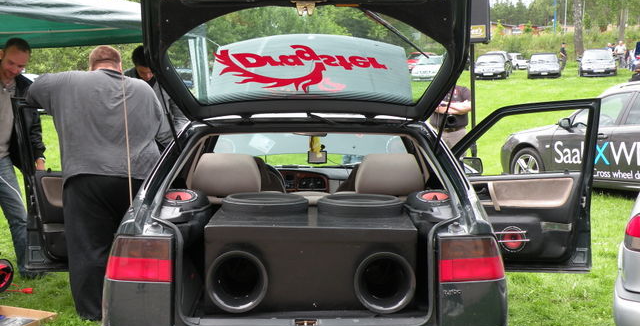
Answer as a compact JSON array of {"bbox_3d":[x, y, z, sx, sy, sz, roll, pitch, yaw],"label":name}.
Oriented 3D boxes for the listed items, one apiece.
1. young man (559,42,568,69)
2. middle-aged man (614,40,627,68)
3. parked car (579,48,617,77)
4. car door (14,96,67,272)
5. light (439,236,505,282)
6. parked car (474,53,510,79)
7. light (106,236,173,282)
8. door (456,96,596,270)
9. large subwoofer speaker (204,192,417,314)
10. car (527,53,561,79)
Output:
[{"bbox_3d":[15.417,-6.718,65.500,0.380,1.770,0.500,-5,8,-40],"label":"young man"},{"bbox_3d":[19.174,-6.903,66.000,0.450,1.770,0.580,-4,8,-35],"label":"middle-aged man"},{"bbox_3d":[13.908,-4.978,51.800,1.760,1.420,4.500,1,6,13],"label":"parked car"},{"bbox_3d":[-1.461,0.135,6.908,1.130,1.140,0.240,-1,6,-9],"label":"car door"},{"bbox_3d":[0.597,0.375,4.070,0.280,0.175,0.190,-1,6,-8],"label":"light"},{"bbox_3d":[9.303,-5.203,56.000,1.720,1.400,4.550,1,6,6],"label":"parked car"},{"bbox_3d":[-0.708,0.375,4.070,0.280,0.175,0.190,1,6,8],"label":"light"},{"bbox_3d":[1.283,0.135,6.908,1.130,1.140,0.240,1,6,9],"label":"door"},{"bbox_3d":[-0.039,0.380,4.500,0.880,0.410,0.580,0,6,-1],"label":"large subwoofer speaker"},{"bbox_3d":[11.941,-5.142,55.000,1.700,1.400,4.500,1,6,11],"label":"car"}]

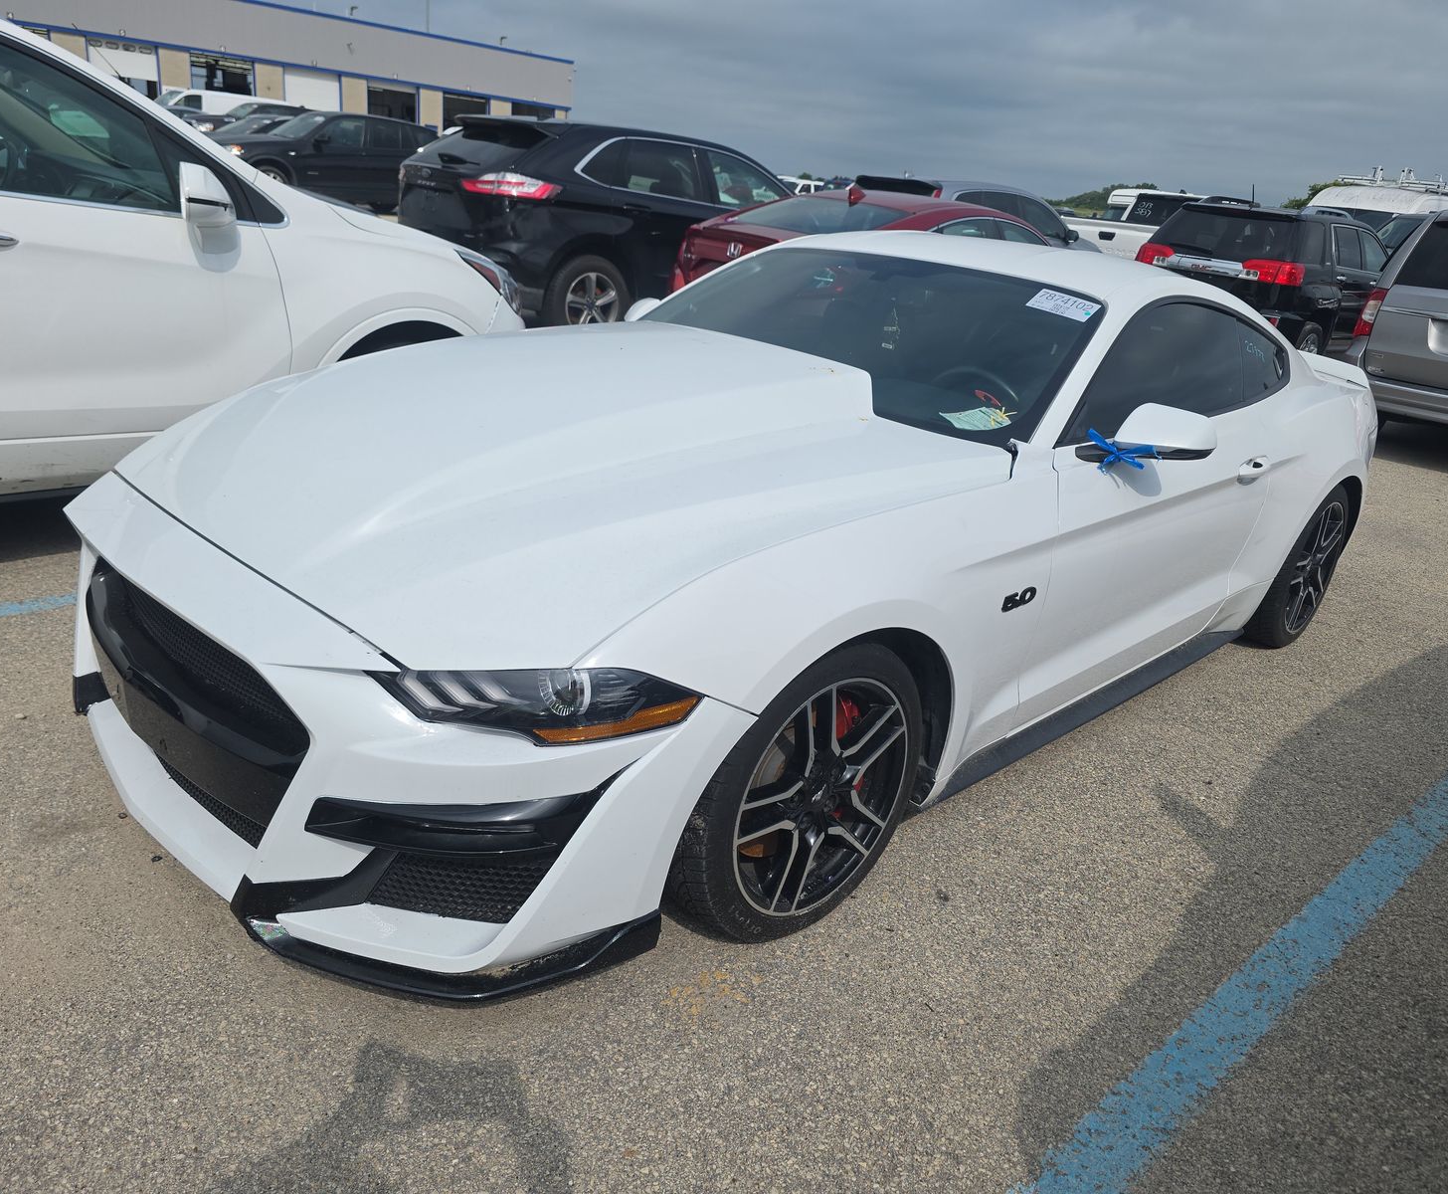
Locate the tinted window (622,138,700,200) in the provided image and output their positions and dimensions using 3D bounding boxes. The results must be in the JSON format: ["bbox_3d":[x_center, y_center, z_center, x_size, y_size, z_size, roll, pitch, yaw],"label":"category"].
[{"bbox_3d":[-0.519,-3.504,8.663,0.840,0.410,0.100,-14,18,-42],"label":"tinted window"}]

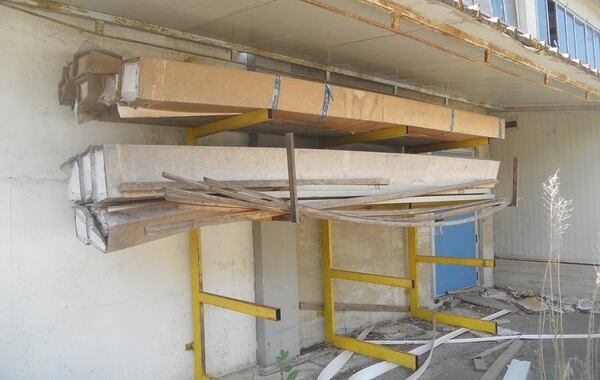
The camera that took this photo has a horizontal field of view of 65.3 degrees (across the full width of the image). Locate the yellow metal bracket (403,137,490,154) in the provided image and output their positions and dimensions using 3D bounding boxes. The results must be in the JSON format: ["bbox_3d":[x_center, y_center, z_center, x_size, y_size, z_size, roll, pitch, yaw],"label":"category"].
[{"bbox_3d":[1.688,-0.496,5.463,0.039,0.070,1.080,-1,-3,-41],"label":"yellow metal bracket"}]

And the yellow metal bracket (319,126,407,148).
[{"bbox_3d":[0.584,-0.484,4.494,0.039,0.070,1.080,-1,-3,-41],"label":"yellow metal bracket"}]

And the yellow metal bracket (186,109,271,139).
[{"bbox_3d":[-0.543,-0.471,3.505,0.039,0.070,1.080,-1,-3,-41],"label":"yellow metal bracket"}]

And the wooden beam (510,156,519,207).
[{"bbox_3d":[2.229,-0.082,4.840,0.045,0.507,0.045,-1,1,-41],"label":"wooden beam"}]

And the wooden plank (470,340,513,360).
[{"bbox_3d":[1.889,1.522,4.507,0.757,0.024,0.068,-1,-3,-43],"label":"wooden plank"}]

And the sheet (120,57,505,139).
[{"bbox_3d":[0.640,-0.647,4.005,4.230,0.233,0.270,-2,-2,-41],"label":"sheet"}]

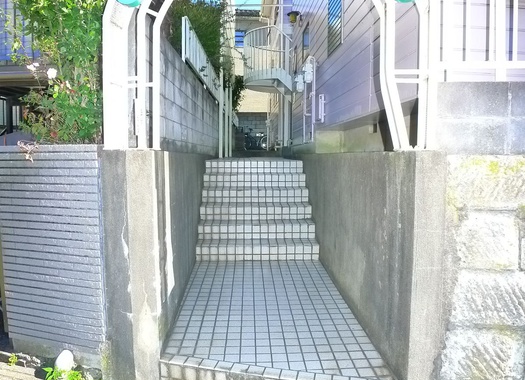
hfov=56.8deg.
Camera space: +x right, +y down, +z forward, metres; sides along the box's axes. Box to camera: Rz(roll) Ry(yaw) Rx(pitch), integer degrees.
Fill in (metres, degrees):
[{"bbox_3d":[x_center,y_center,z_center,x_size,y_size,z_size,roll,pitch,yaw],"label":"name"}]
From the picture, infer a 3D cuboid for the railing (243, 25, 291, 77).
[{"bbox_3d":[0.100,-3.260,12.000,1.200,1.200,1.500,0,4,-2],"label":"railing"}]

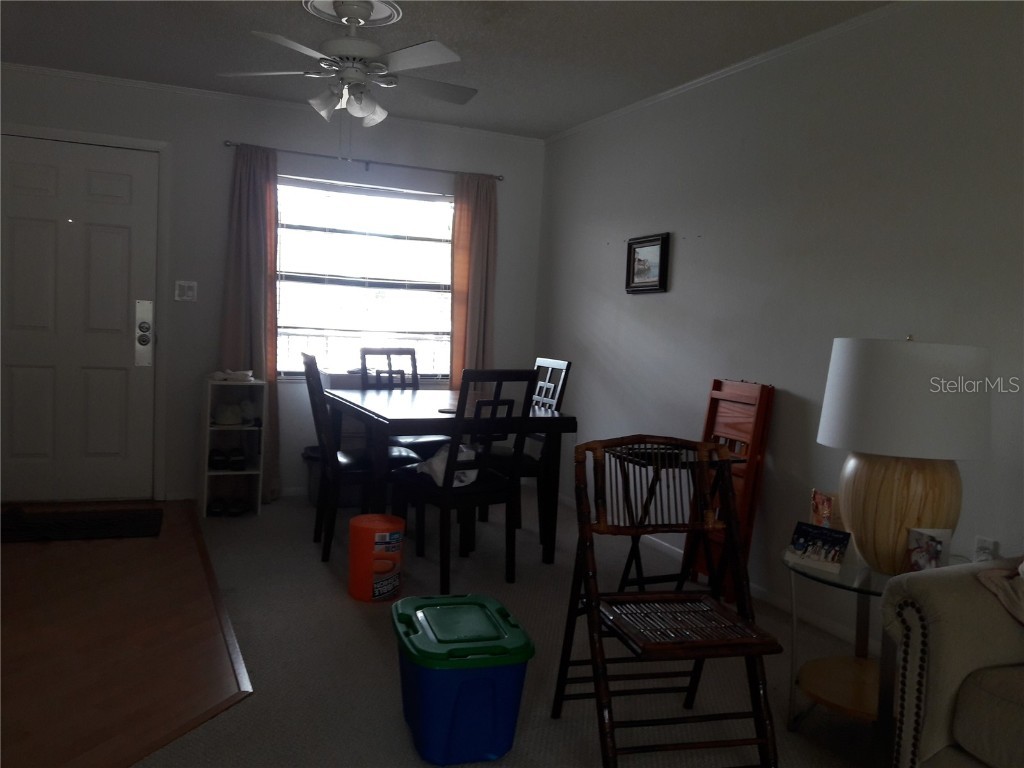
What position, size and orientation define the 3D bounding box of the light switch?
[{"bbox_3d":[-1.939,-0.551,4.933,0.122,0.118,0.015,1,5,-24],"label":"light switch"}]

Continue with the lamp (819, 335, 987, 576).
[{"bbox_3d":[1.142,0.222,2.462,0.455,0.695,0.455,1,5,-24],"label":"lamp"}]

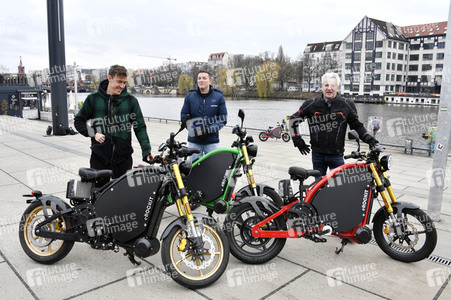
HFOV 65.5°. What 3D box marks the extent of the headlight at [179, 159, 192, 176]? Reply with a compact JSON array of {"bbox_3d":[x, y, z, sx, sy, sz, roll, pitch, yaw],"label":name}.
[{"bbox_3d":[-0.351,0.157,3.100,0.108,0.152,0.152,6,8,-22],"label":"headlight"}]

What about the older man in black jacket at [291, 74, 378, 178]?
[{"bbox_3d":[1.116,0.063,3.719,0.870,1.740,0.480,2,9,14],"label":"older man in black jacket"}]

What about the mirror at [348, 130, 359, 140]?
[{"bbox_3d":[1.143,-0.131,3.130,0.120,0.090,0.045,-7,13,-37],"label":"mirror"}]

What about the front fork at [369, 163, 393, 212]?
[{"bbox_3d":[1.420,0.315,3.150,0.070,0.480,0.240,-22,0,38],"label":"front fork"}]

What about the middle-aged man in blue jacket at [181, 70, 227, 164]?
[{"bbox_3d":[-0.219,-0.018,4.164,0.550,1.800,0.350,-1,9,-1],"label":"middle-aged man in blue jacket"}]

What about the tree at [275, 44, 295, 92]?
[{"bbox_3d":[25.250,-35.307,150.000,8.500,19.700,8.500,2,10,17],"label":"tree"}]

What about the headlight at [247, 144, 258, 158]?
[{"bbox_3d":[0.316,0.018,4.130,0.112,0.152,0.152,5,9,-10],"label":"headlight"}]

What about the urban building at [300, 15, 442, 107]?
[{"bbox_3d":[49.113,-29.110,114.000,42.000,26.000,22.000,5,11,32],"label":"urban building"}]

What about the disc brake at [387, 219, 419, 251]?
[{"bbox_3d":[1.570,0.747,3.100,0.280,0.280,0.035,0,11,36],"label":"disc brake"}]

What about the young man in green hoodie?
[{"bbox_3d":[-1.028,0.105,3.394,0.680,1.800,0.430,-3,9,-11],"label":"young man in green hoodie"}]

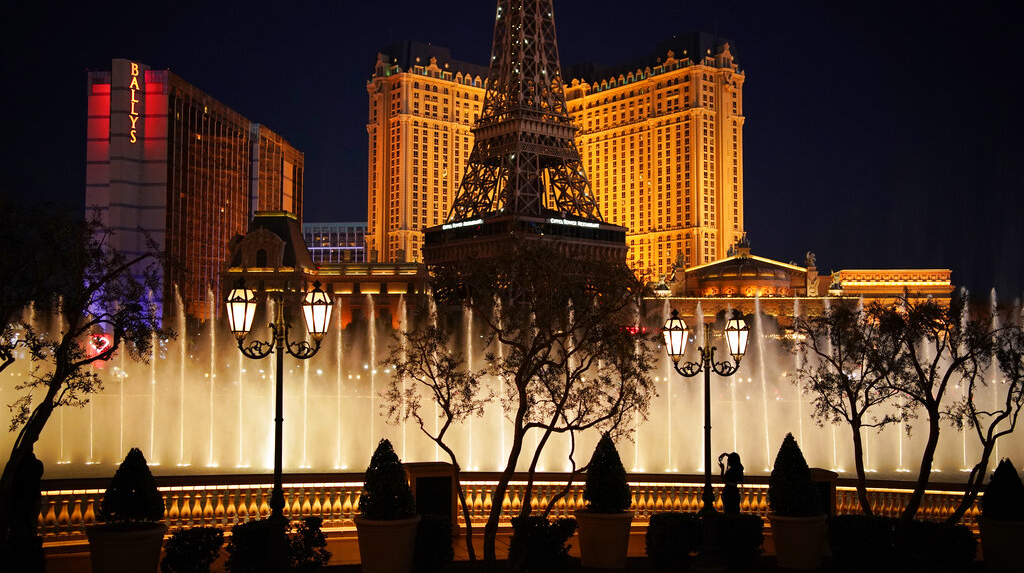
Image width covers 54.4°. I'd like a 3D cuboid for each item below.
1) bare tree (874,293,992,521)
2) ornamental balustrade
[{"bbox_3d":[7.552,2.570,18.045,2.100,4.900,1.900,0,-3,0],"label":"bare tree"},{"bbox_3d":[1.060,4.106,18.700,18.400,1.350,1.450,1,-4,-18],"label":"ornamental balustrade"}]

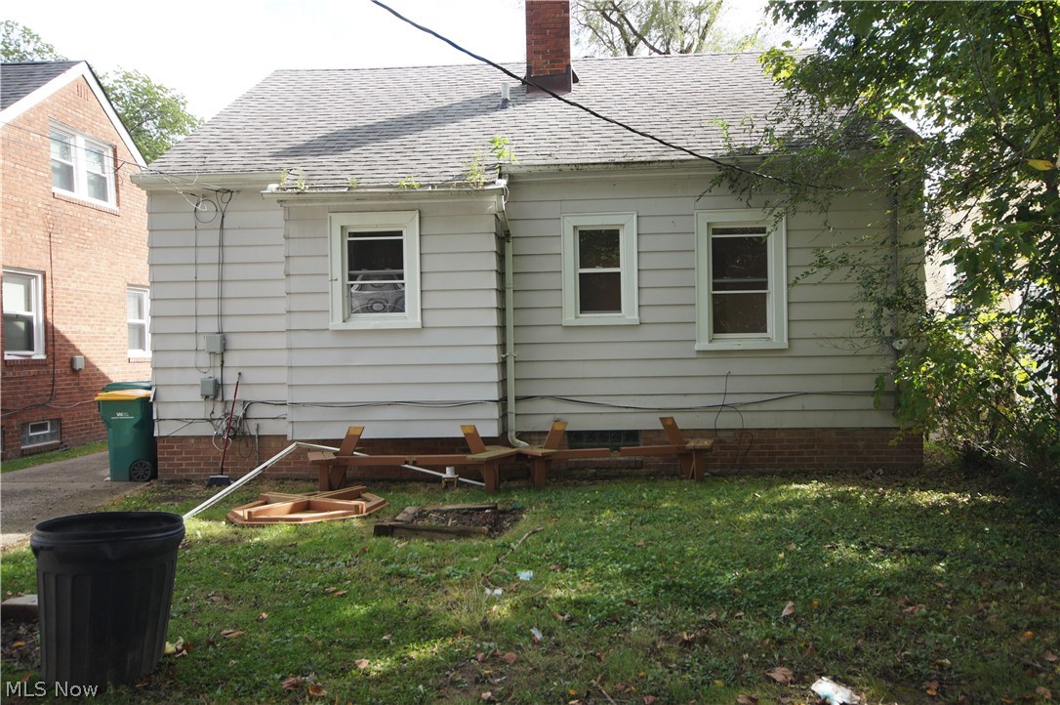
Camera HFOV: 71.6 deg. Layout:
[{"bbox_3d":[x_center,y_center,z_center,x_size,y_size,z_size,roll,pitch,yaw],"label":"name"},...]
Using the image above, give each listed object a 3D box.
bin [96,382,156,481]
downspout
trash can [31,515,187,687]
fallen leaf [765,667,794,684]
[{"bbox_3d":[-4.820,0.995,9.070,0.740,1.060,0.630,-1,1,3],"label":"bin"},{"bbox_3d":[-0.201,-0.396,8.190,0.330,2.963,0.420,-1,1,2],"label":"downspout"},{"bbox_3d":[-2.000,1.144,3.491,0.655,0.690,0.655,1,-3,0],"label":"trash can"},{"bbox_3d":[1.119,1.452,3.300,0.125,0.035,0.100,-1,1,18],"label":"fallen leaf"}]

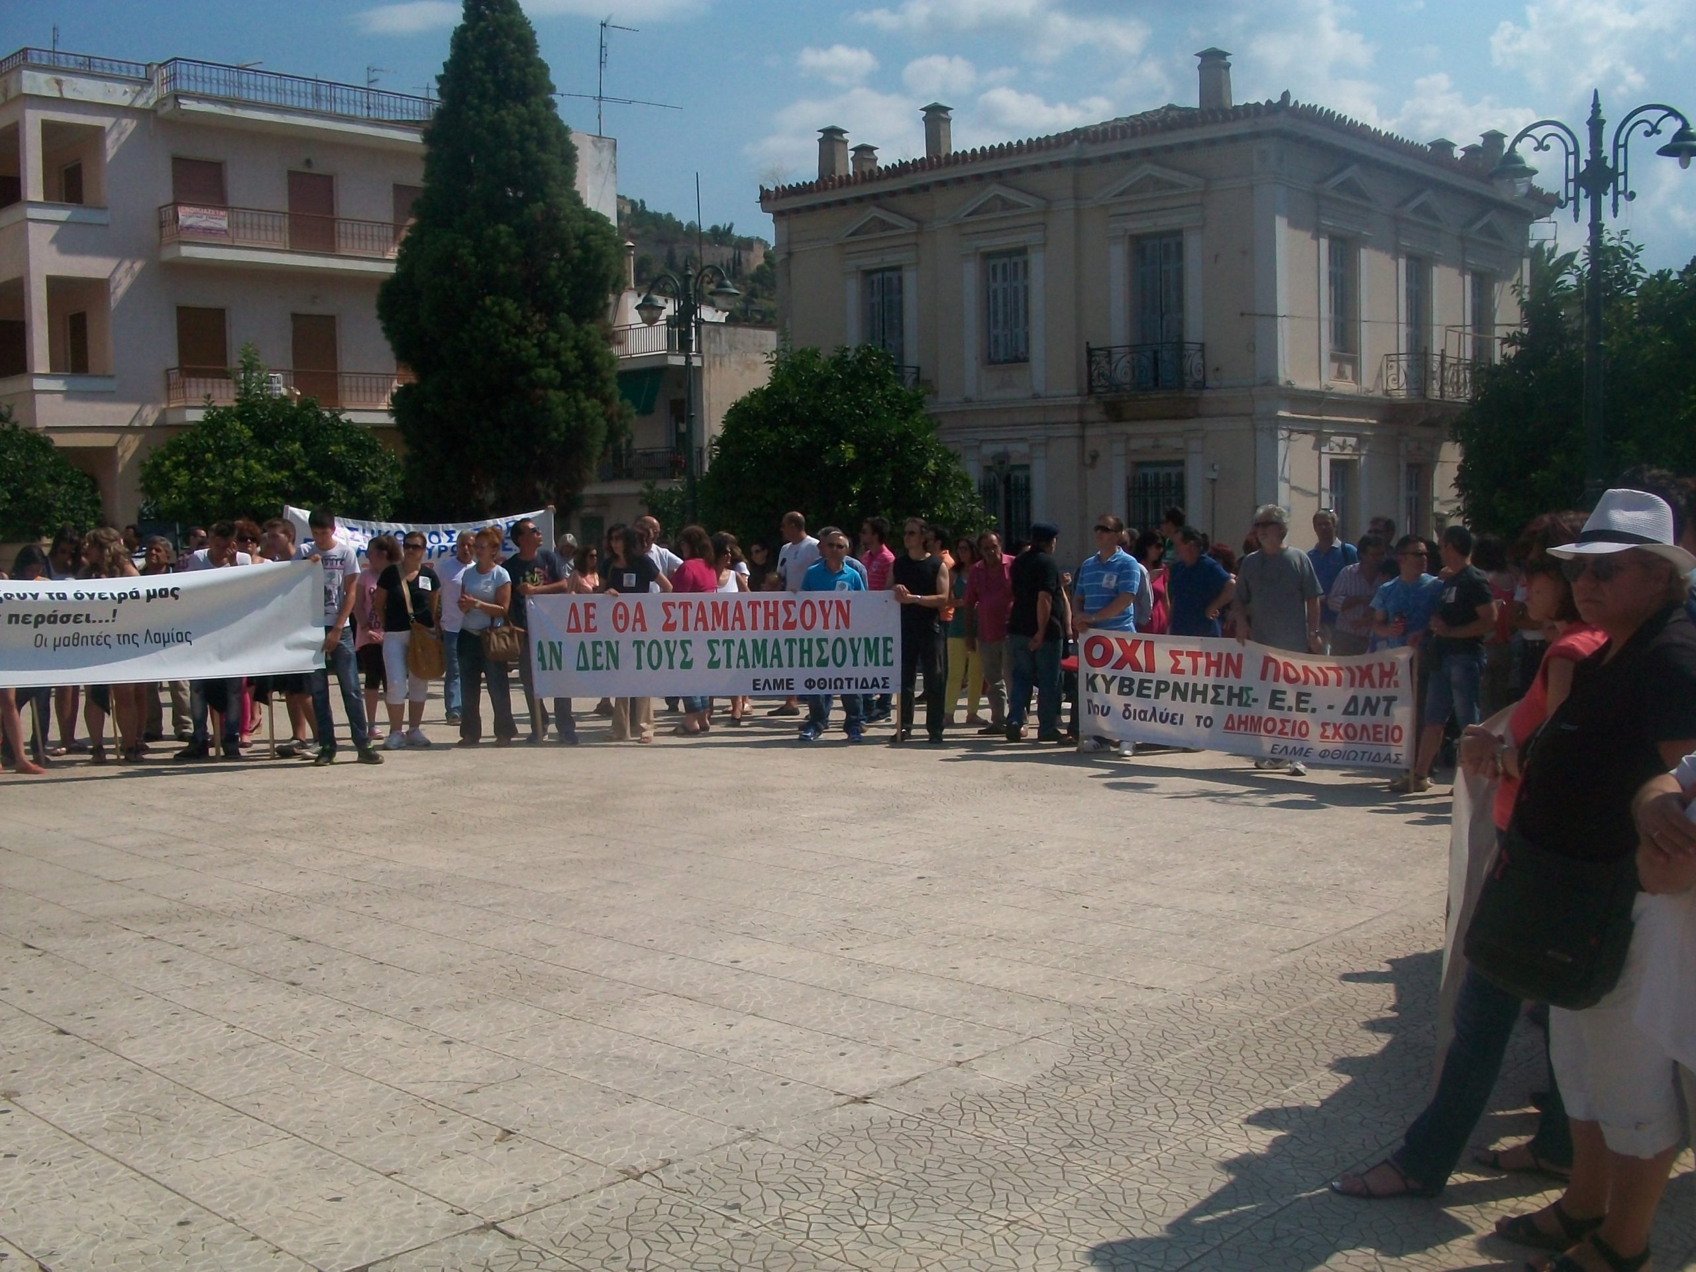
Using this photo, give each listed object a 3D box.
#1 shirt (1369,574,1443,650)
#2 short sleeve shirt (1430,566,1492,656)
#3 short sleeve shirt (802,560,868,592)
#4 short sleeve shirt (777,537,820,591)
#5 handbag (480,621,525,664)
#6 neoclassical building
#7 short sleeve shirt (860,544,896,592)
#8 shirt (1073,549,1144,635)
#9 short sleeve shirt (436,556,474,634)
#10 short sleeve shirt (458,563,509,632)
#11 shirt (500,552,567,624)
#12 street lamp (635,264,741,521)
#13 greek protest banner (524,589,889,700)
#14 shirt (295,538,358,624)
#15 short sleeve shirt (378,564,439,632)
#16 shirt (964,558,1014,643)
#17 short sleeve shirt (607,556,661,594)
[{"bbox_3d":[3.635,-0.080,10.824,0.500,0.640,0.290,0,4,14],"label":"shirt"},{"bbox_3d":[3.905,-0.164,10.623,0.290,0.610,0.450,-3,5,-25],"label":"short sleeve shirt"},{"bbox_3d":[-0.103,-0.268,13.076,0.530,0.680,0.290,-1,4,-1],"label":"short sleeve shirt"},{"bbox_3d":[-0.447,-0.567,15.000,0.460,0.660,0.290,3,6,40],"label":"short sleeve shirt"},{"bbox_3d":[-2.590,0.040,12.500,0.340,0.330,0.170,-2,4,-14],"label":"handbag"},{"bbox_3d":[7.500,-6.931,40.406,14.015,11.660,13.833,3,6,42],"label":"neoclassical building"},{"bbox_3d":[0.279,-0.482,14.600,0.280,0.650,0.450,-5,6,-43],"label":"short sleeve shirt"},{"bbox_3d":[1.932,-0.318,12.300,0.510,0.650,0.300,2,5,38],"label":"shirt"},{"bbox_3d":[-3.230,-0.340,14.126,0.490,0.680,0.290,-3,5,-23],"label":"short sleeve shirt"},{"bbox_3d":[-2.751,-0.296,12.600,0.410,0.530,0.260,0,4,15],"label":"short sleeve shirt"},{"bbox_3d":[-2.446,-0.362,13.000,0.510,0.620,0.290,-2,5,-18],"label":"shirt"},{"bbox_3d":[-2.130,-2.461,22.500,0.450,5.250,2.000,-5,6,-41],"label":"street lamp"},{"bbox_3d":[-1.037,0.070,12.850,2.870,0.800,0.070,-1,4,0],"label":"greek protest banner"},{"bbox_3d":[-3.653,-0.372,11.700,0.460,0.610,0.270,-2,4,-16],"label":"shirt"},{"bbox_3d":[-3.354,-0.298,12.700,0.470,0.530,0.270,-2,4,-14],"label":"short sleeve shirt"},{"bbox_3d":[1.211,-0.293,13.900,0.490,0.700,0.280,-1,4,0],"label":"shirt"},{"bbox_3d":[-1.675,-0.306,13.023,0.470,0.620,0.280,1,5,23],"label":"short sleeve shirt"}]

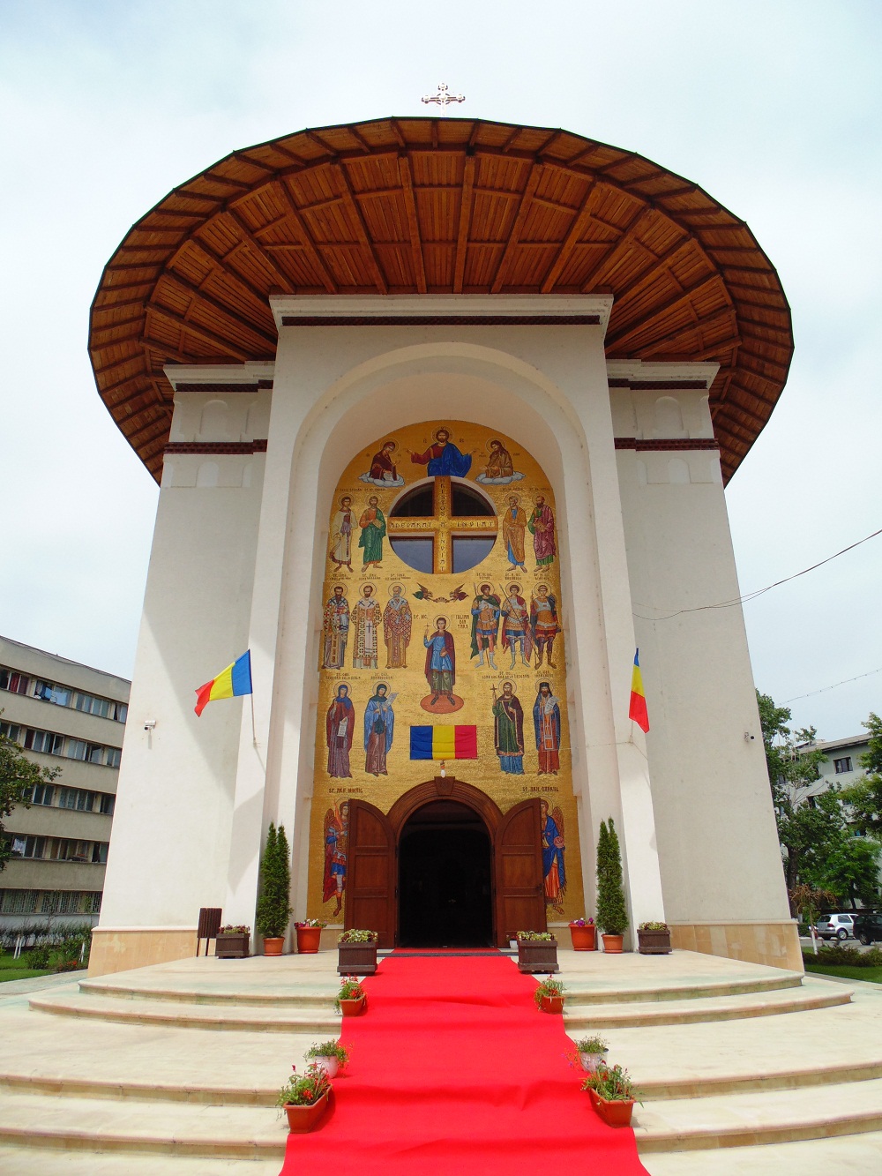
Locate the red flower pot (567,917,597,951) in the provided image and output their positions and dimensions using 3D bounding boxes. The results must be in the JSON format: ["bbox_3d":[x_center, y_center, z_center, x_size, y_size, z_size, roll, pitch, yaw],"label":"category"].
[{"bbox_3d":[2.760,6.769,14.620,0.520,0.570,0.510,0,-23,0],"label":"red flower pot"}]

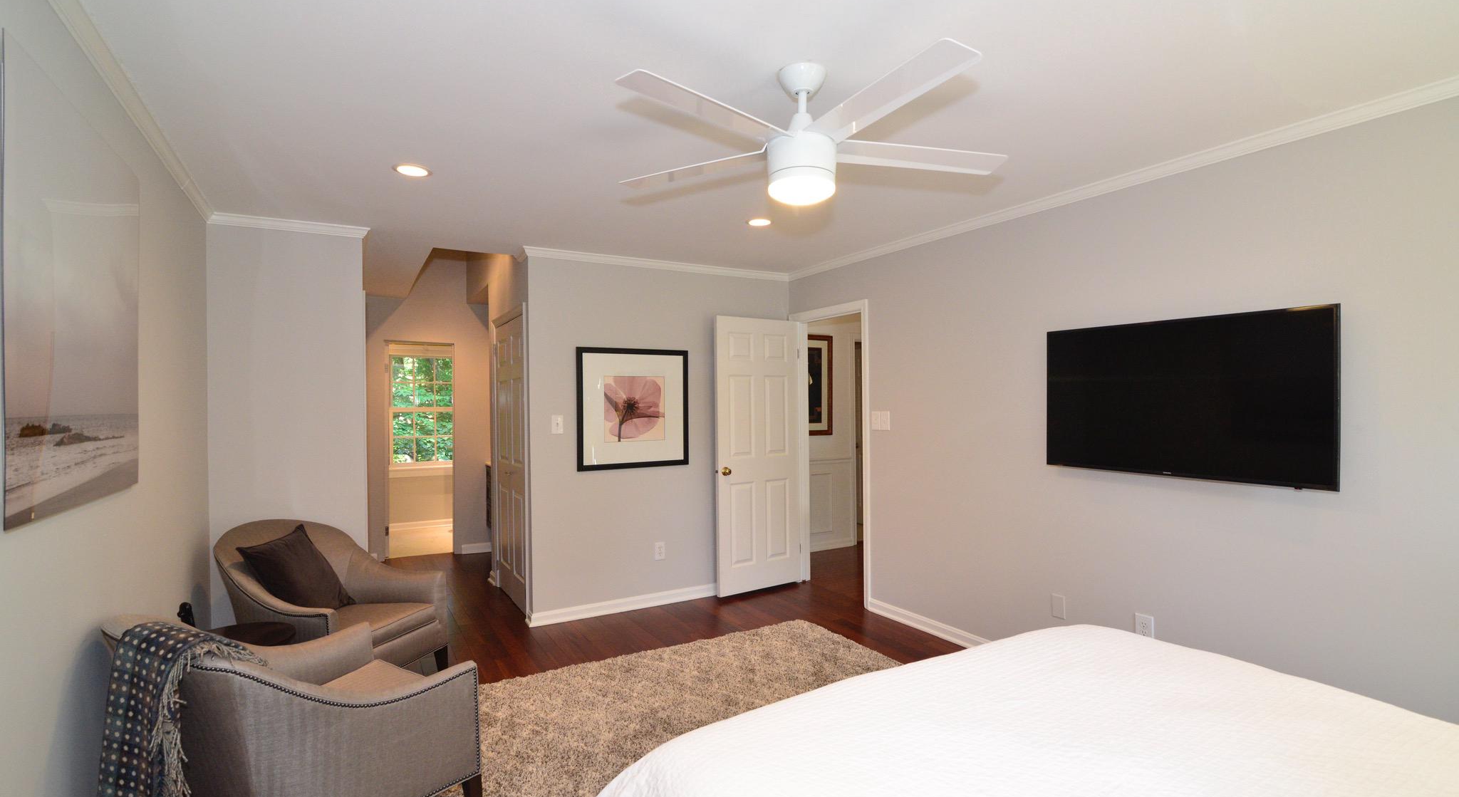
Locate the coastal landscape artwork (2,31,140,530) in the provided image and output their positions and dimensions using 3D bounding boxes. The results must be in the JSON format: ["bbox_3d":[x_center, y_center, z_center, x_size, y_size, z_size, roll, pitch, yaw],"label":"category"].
[{"bbox_3d":[-1.665,-0.230,1.682,0.020,0.985,0.980,-1,0,-31],"label":"coastal landscape artwork"}]

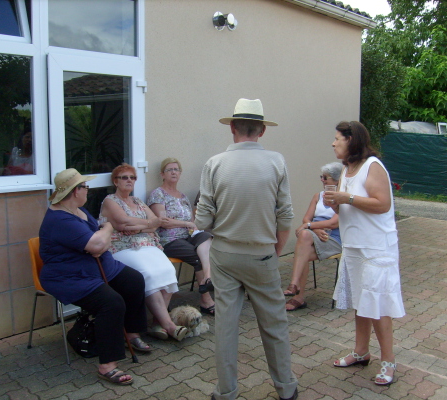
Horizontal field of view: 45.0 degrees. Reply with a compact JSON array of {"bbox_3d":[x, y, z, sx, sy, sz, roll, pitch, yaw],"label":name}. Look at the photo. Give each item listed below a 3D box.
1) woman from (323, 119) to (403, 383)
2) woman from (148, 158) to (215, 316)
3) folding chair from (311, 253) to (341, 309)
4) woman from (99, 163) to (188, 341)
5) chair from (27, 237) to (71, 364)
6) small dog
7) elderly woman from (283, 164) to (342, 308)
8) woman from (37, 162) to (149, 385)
[{"bbox_3d":[0.906,0.314,3.343,0.540,1.600,0.480,-2,7,-18],"label":"woman"},{"bbox_3d":[-0.287,0.296,4.663,0.540,1.310,0.860,-5,9,-37],"label":"woman"},{"bbox_3d":[0.958,0.515,4.985,0.470,0.800,0.510,6,9,41],"label":"folding chair"},{"bbox_3d":[-0.629,0.366,4.170,0.880,1.290,0.540,6,9,39],"label":"woman"},{"bbox_3d":[-1.057,0.660,3.820,0.530,0.790,0.480,5,9,37],"label":"chair"},{"bbox_3d":[-0.250,0.898,4.154,0.240,0.240,0.380,-5,9,-37],"label":"small dog"},{"bbox_3d":[0.801,0.303,4.816,0.500,1.260,0.820,6,9,41],"label":"elderly woman"},{"bbox_3d":[-0.827,0.441,3.644,0.980,1.270,0.600,4,8,31],"label":"woman"}]

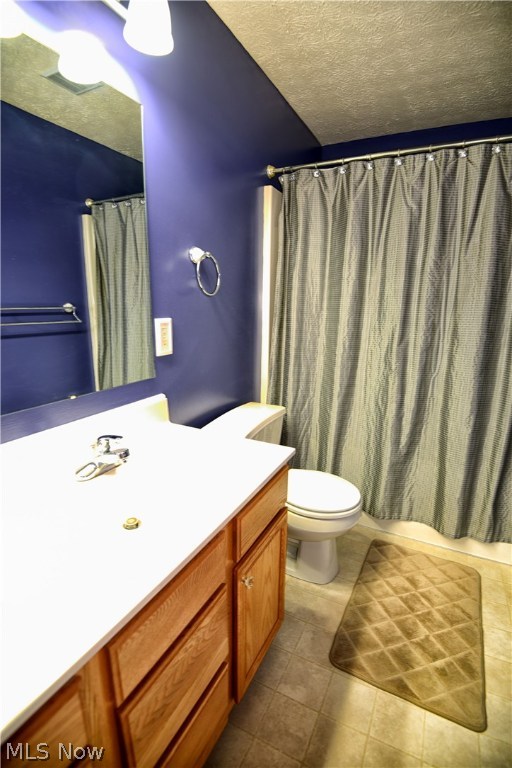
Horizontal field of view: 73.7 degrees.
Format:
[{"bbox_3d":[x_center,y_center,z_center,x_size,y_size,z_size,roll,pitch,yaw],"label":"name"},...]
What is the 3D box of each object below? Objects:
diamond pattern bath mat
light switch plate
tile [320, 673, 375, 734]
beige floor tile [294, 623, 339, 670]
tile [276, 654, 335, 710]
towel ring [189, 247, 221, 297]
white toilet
[{"bbox_3d":[0.681,0.963,1.476,0.515,0.016,0.775,8,15,27],"label":"diamond pattern bath mat"},{"bbox_3d":[-0.352,-0.183,1.321,0.010,0.138,0.089,8,15,27],"label":"light switch plate"},{"bbox_3d":[0.310,1.050,1.127,0.150,0.008,0.150,8,15,27],"label":"tile"},{"bbox_3d":[0.240,1.006,1.307,0.150,0.008,0.150,8,15,27],"label":"beige floor tile"},{"bbox_3d":[0.171,1.034,1.184,0.150,0.008,0.150,8,15,27],"label":"tile"},{"bbox_3d":[-0.206,-0.468,1.462,0.070,0.195,0.155,8,15,27],"label":"towel ring"},{"bbox_3d":[0.160,0.540,1.710,0.700,0.710,0.450,8,15,27],"label":"white toilet"}]

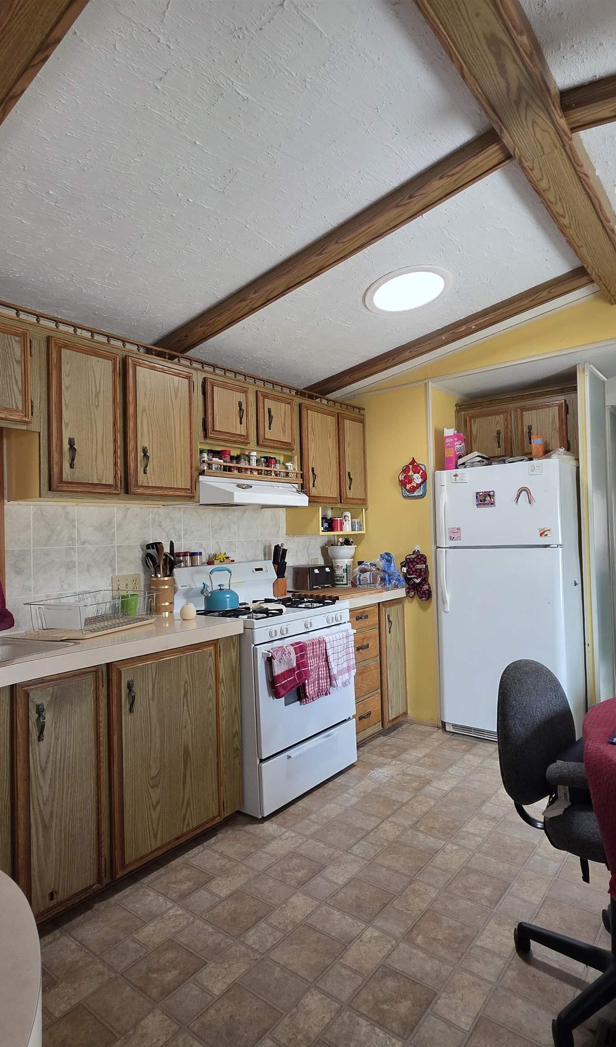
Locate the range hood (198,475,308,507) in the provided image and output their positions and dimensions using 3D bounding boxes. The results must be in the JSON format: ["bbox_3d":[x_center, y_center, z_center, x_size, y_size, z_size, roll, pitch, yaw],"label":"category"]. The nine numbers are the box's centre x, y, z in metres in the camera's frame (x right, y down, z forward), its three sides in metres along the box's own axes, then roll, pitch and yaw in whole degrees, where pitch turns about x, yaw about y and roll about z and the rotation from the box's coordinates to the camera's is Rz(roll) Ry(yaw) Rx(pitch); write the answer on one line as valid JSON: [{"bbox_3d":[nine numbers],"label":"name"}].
[{"bbox_3d":[-0.363,-0.162,2.969,0.465,0.150,0.755,-2,-1,40],"label":"range hood"}]

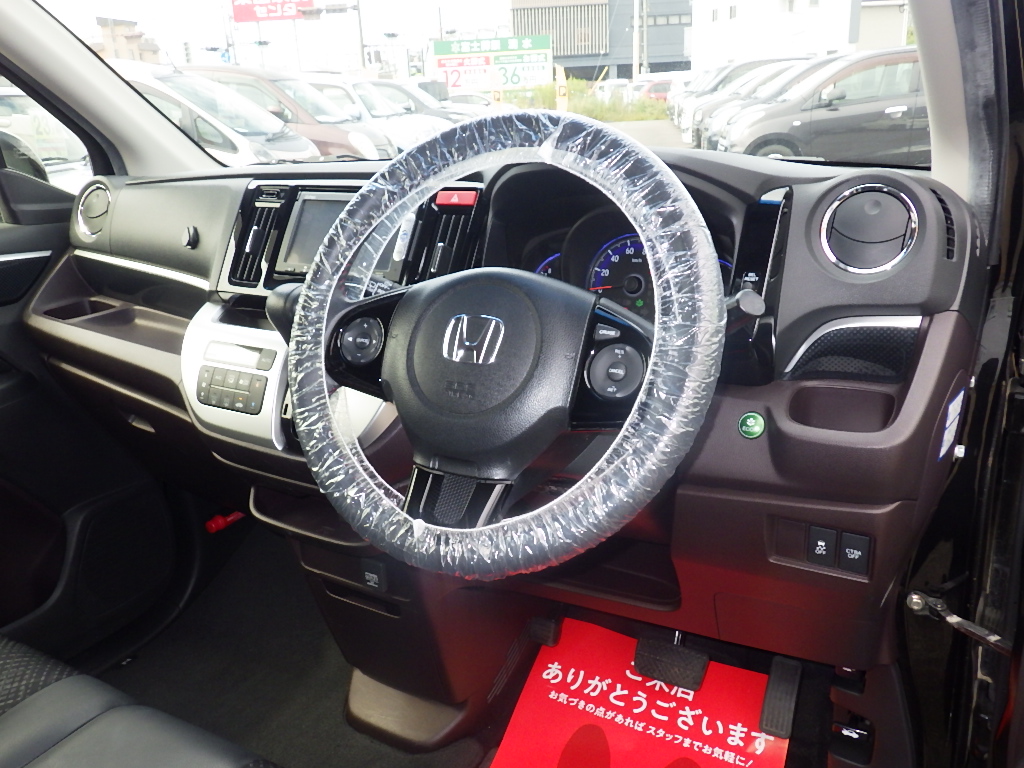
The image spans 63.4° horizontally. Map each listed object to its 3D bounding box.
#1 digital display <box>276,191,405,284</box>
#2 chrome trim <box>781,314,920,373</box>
[{"bbox_3d":[-0.187,-0.169,0.955,0.176,0.101,0.020,7,-12,27],"label":"digital display"},{"bbox_3d":[0.322,-0.037,0.779,0.118,0.062,0.030,7,6,27],"label":"chrome trim"}]

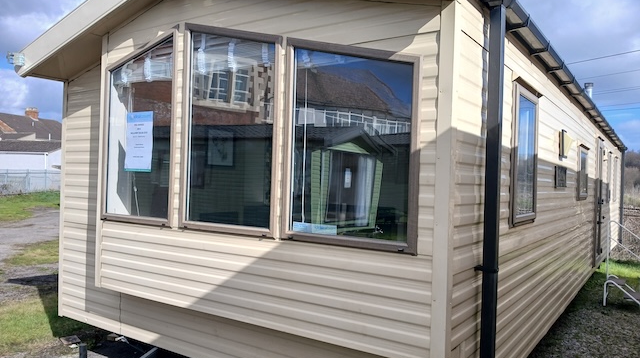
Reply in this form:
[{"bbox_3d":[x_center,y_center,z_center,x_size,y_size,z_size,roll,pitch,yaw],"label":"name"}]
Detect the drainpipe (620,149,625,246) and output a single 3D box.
[{"bbox_3d":[6.794,0.400,10.800,0.067,2.100,0.067,1,-1,35],"label":"drainpipe"}]

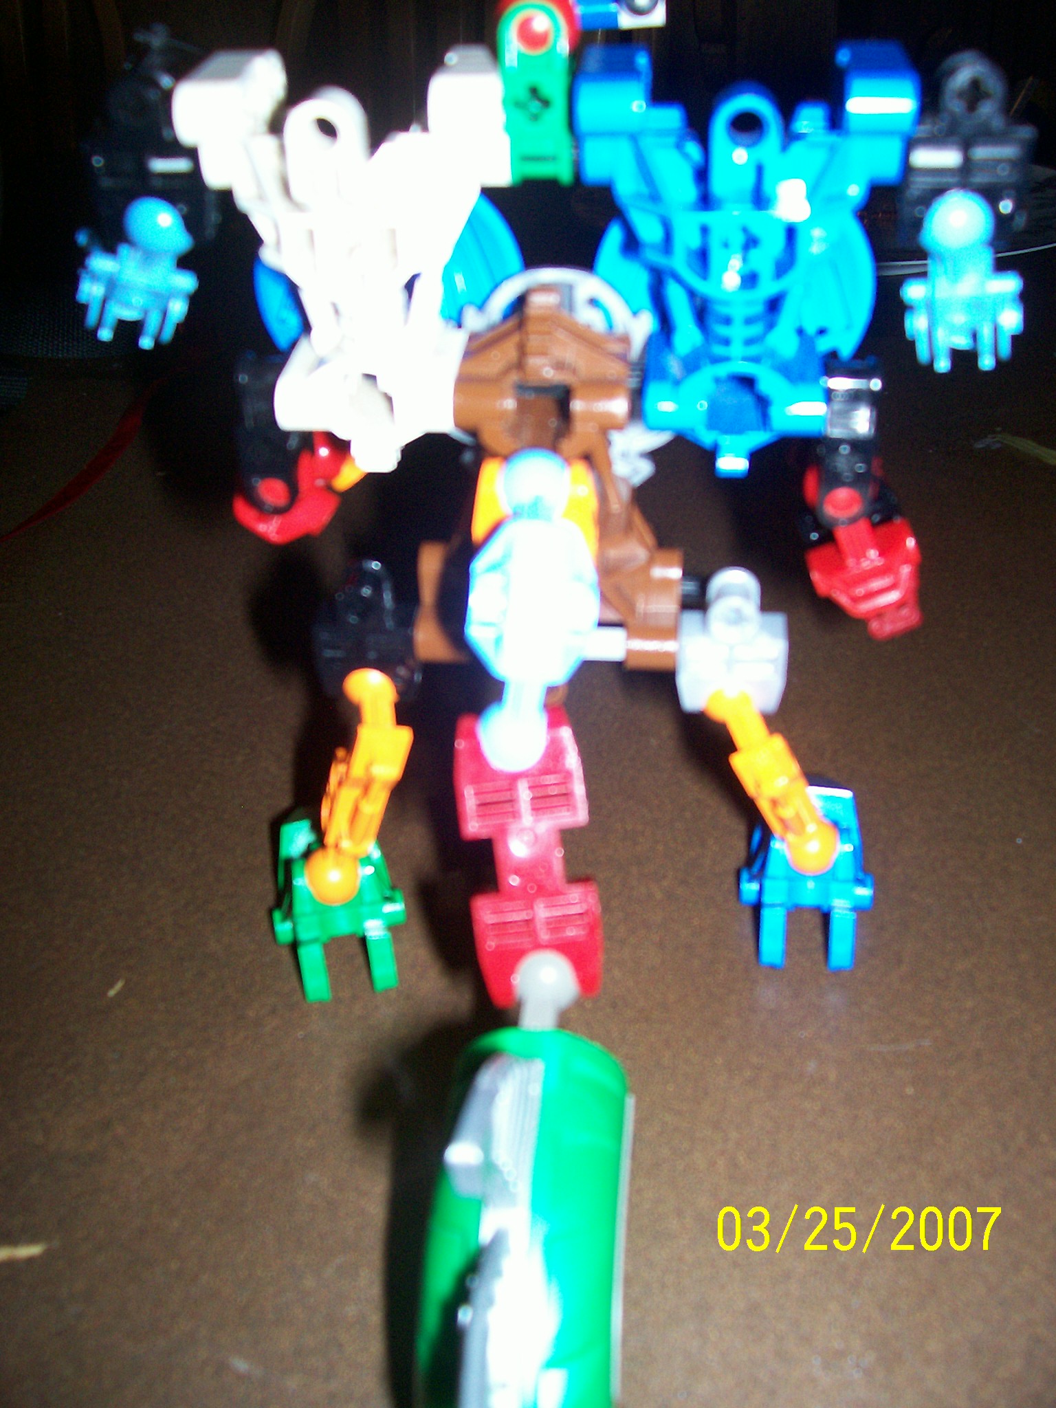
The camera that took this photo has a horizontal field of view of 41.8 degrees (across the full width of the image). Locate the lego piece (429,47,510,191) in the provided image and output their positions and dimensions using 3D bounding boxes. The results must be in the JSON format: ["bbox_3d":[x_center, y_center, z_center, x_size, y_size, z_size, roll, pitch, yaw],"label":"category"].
[{"bbox_3d":[-0.007,-0.071,0.168,0.009,0.013,0.013,4,37,7],"label":"lego piece"}]

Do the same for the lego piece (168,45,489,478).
[{"bbox_3d":[-0.023,-0.057,0.180,0.036,0.049,0.020,4,37,7],"label":"lego piece"}]

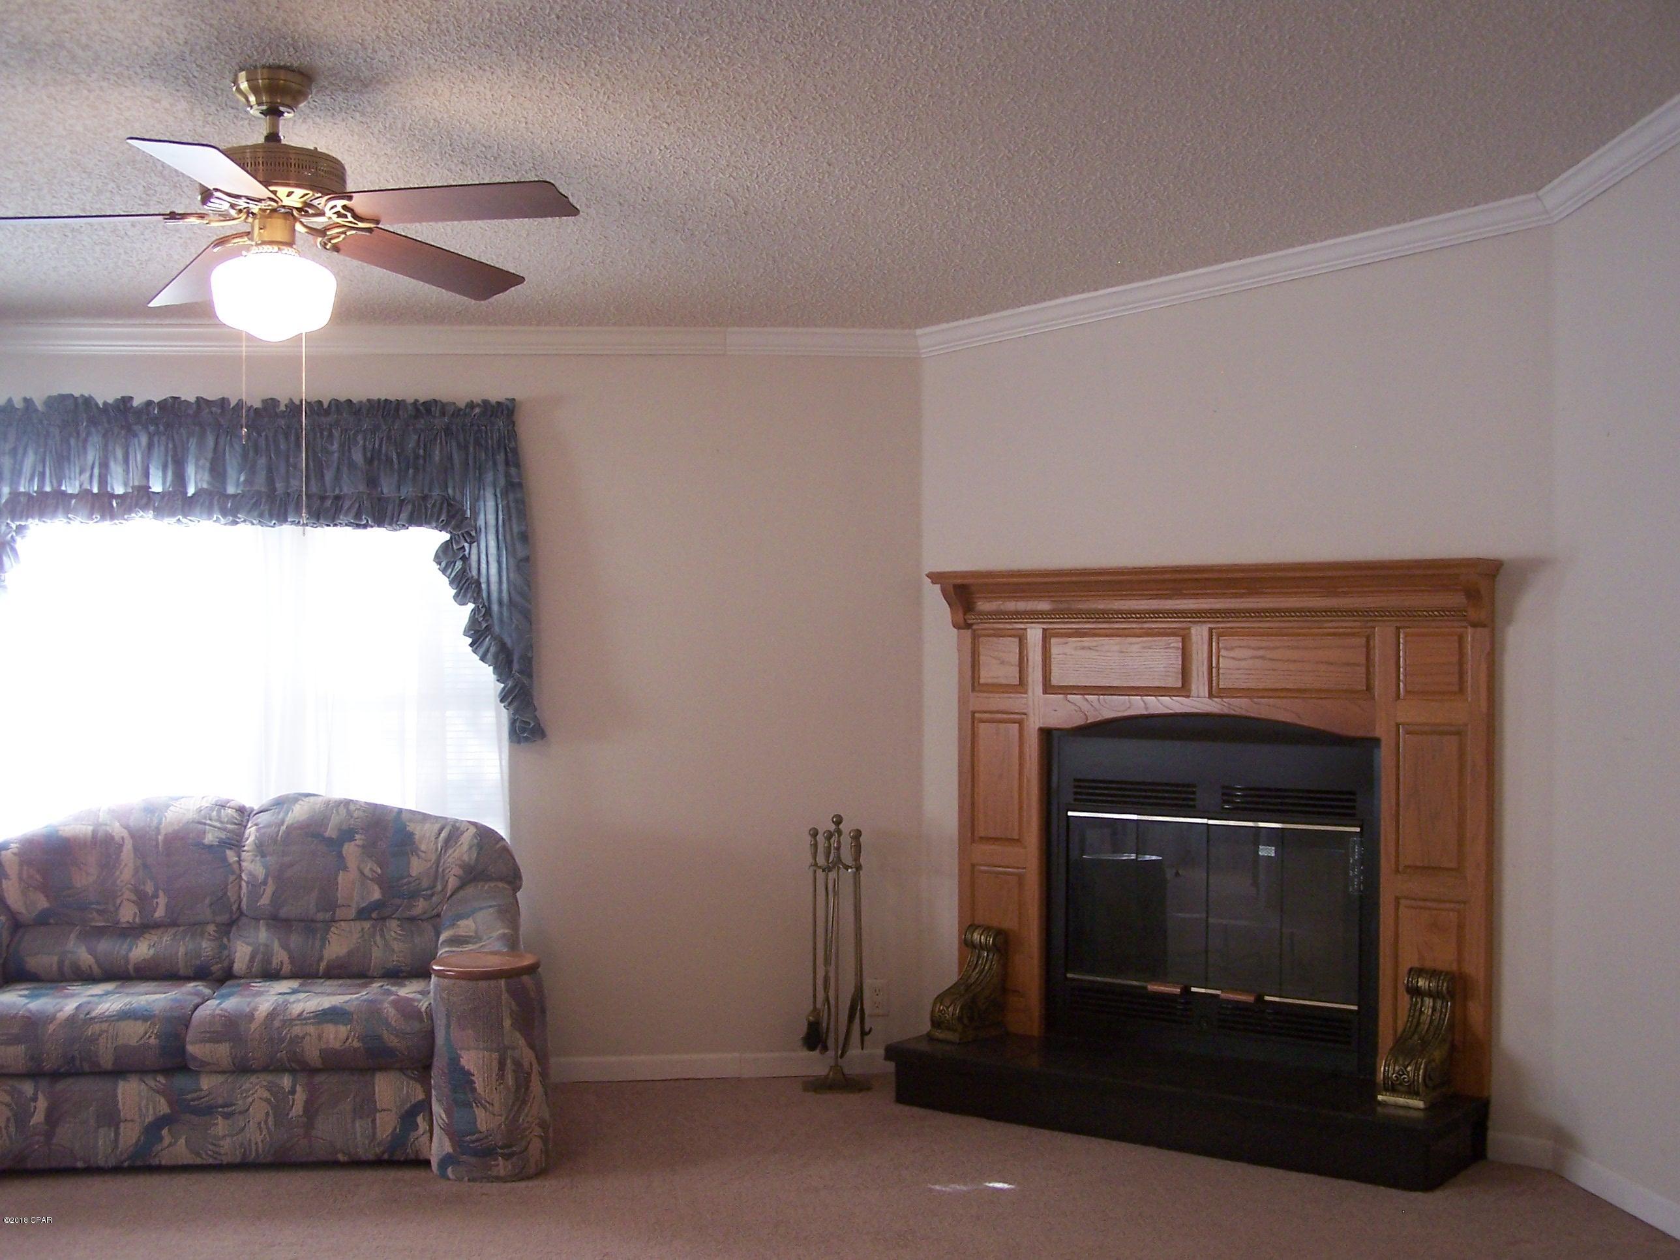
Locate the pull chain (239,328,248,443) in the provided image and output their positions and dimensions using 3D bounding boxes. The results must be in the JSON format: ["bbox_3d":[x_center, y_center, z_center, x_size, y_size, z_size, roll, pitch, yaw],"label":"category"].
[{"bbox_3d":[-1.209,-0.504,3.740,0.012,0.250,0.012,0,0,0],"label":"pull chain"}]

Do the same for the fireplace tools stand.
[{"bbox_3d":[-0.011,0.983,5.639,0.205,0.835,0.205,0,0,-6],"label":"fireplace tools stand"}]

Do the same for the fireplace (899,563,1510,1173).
[{"bbox_3d":[0.920,0.612,5.047,1.670,1.545,0.410,0,0,37],"label":"fireplace"}]

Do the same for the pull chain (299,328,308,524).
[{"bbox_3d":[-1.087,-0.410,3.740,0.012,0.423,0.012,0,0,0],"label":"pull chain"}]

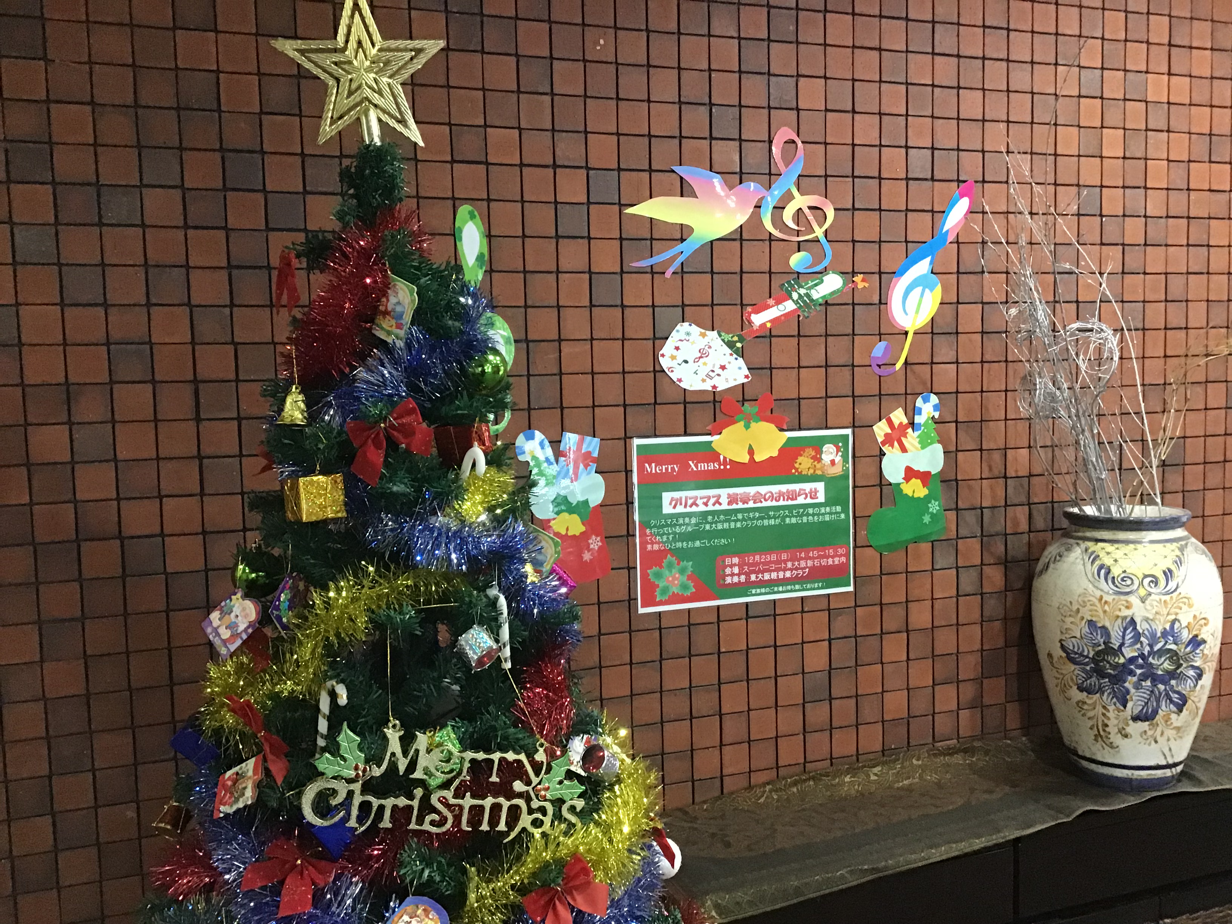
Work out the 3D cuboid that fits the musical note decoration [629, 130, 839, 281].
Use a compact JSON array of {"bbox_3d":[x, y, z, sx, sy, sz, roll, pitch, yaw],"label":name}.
[{"bbox_3d":[0.143,-0.316,1.336,0.281,0.182,0.010,-3,5,-19],"label":"musical note decoration"}]

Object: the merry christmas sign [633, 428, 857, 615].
[{"bbox_3d":[0.168,0.069,1.375,0.300,0.211,0.010,-3,5,-19],"label":"merry christmas sign"}]

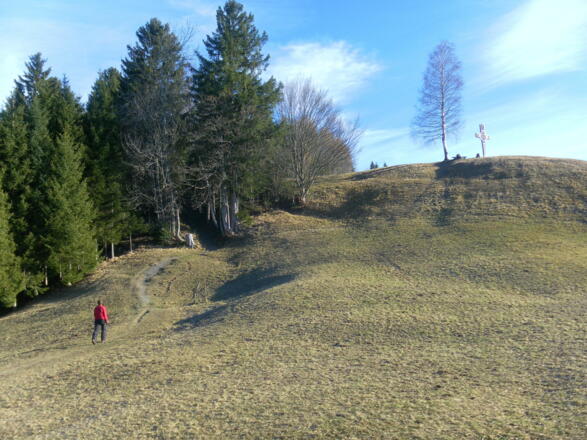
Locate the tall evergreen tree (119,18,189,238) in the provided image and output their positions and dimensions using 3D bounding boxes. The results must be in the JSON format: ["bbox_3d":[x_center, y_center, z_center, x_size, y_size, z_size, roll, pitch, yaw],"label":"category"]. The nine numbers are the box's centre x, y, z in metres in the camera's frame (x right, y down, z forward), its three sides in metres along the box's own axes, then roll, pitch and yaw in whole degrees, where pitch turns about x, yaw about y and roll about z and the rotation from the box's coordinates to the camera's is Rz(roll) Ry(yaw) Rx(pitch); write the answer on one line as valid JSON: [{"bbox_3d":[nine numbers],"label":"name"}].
[{"bbox_3d":[-11.325,-7.590,48.556,5.662,18.207,5.662,0,-3,0],"label":"tall evergreen tree"}]

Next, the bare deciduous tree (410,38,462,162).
[{"bbox_3d":[16.387,-13.824,68.428,5.959,14.037,5.959,0,-3,0],"label":"bare deciduous tree"}]

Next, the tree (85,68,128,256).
[{"bbox_3d":[-14.181,-4.474,45.443,4.000,14.510,4.000,0,-3,0],"label":"tree"}]

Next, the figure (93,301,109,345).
[{"bbox_3d":[-7.741,4.118,23.854,0.580,1.753,0.500,-1,-4,9],"label":"figure"}]

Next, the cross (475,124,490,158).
[{"bbox_3d":[21.658,-9.015,68.120,2.300,3.942,0.350,2,-4,-30],"label":"cross"}]

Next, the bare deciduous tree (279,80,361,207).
[{"bbox_3d":[2.444,-7.764,58.382,8.210,12.521,7.800,0,-3,0],"label":"bare deciduous tree"}]

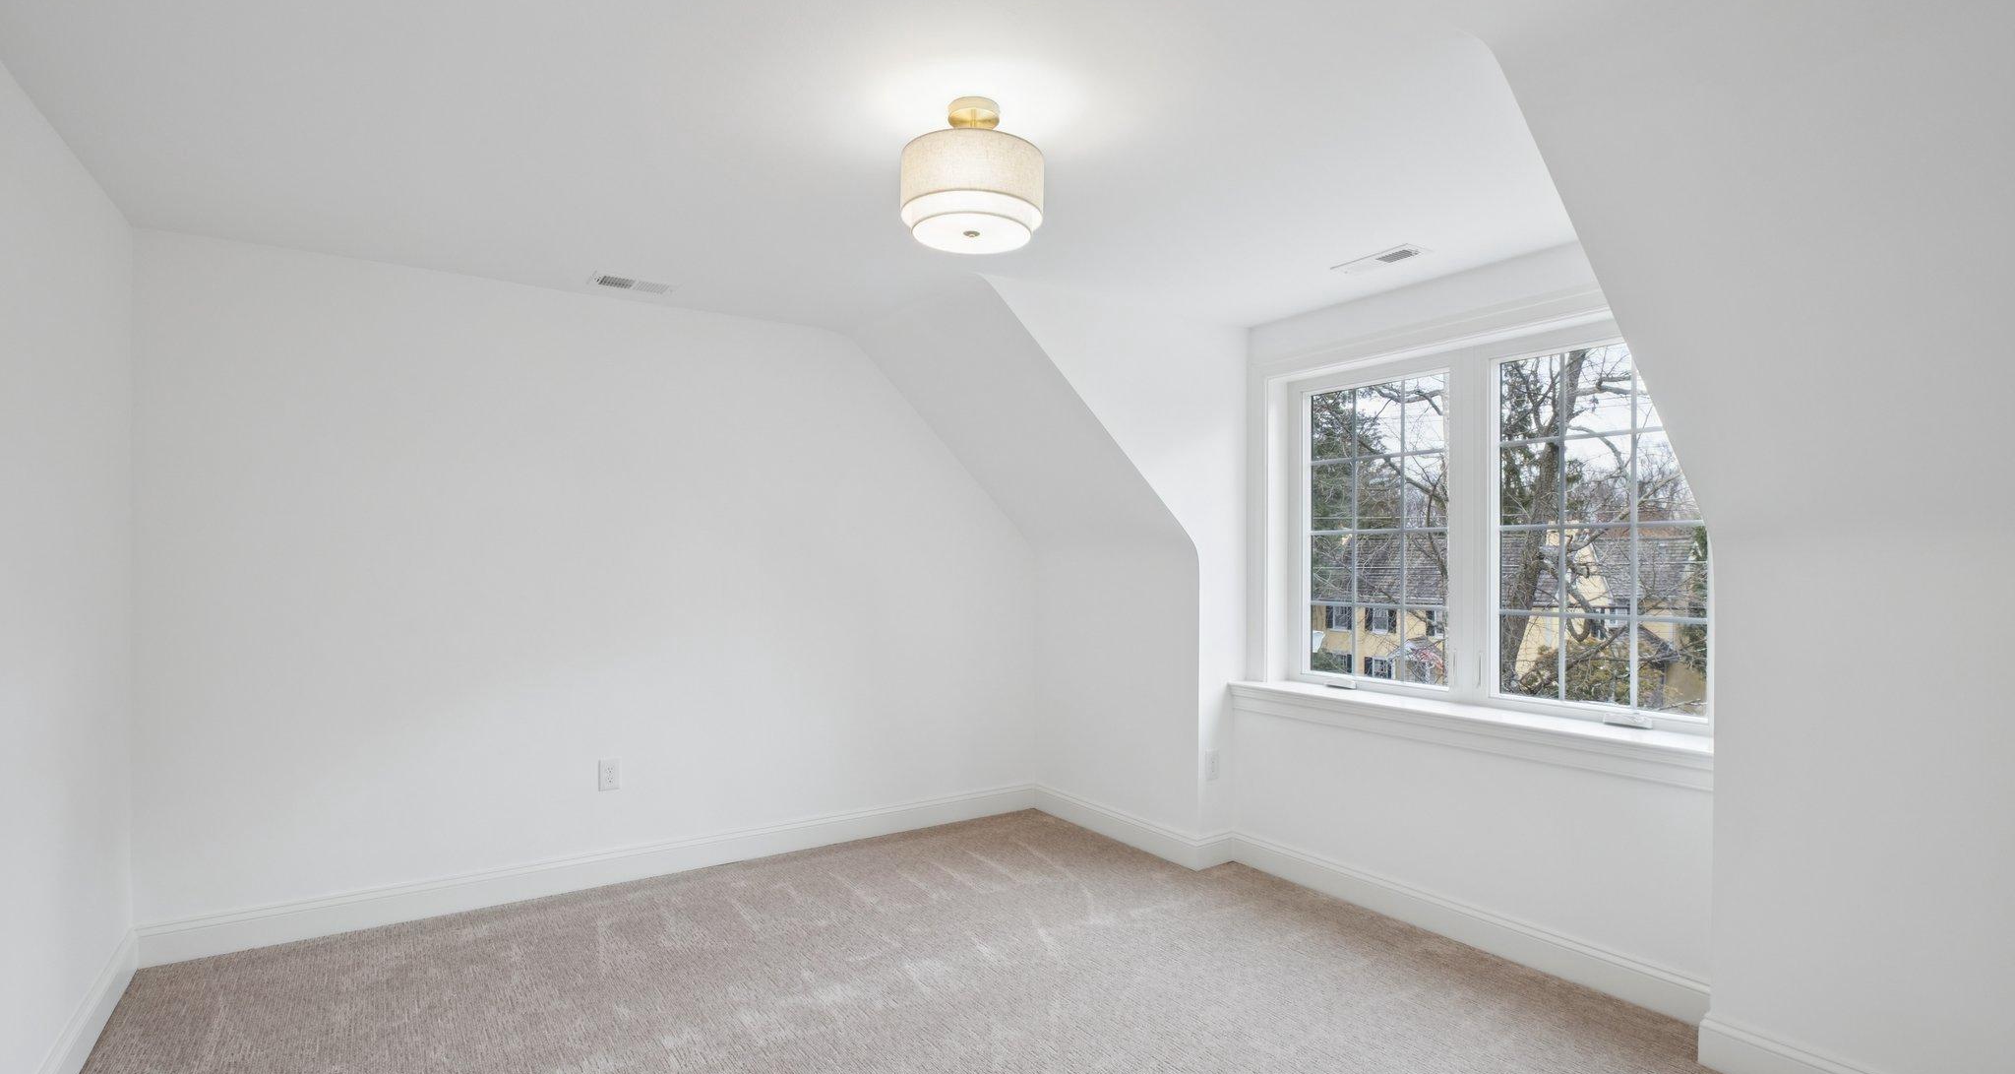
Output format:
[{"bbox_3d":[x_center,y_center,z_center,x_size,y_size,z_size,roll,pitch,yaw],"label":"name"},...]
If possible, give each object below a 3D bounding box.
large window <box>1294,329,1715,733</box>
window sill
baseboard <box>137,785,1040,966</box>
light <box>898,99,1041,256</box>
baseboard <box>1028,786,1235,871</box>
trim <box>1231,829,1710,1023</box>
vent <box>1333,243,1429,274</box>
[{"bbox_3d":[1.699,-0.043,3.256,0.090,1.302,1.632,1,-2,-34],"label":"large window"},{"bbox_3d":[1.535,0.668,3.191,0.282,0.105,1.763,1,-2,-34],"label":"window sill"},{"bbox_3d":[-1.313,1.332,3.765,3.450,0.128,0.020,1,-2,-34],"label":"baseboard"},{"bbox_3d":[-0.079,-0.840,2.081,0.333,0.303,0.333,0,-2,0],"label":"light"},{"bbox_3d":[0.549,1.347,4.280,0.230,0.129,1.184,1,-2,-34],"label":"baseboard"},{"bbox_3d":[1.465,1.311,3.141,0.020,0.131,1.754,1,-2,-34],"label":"trim"},{"bbox_3d":[1.270,-0.931,3.041,0.147,0.015,0.301,1,-2,-34],"label":"vent"}]

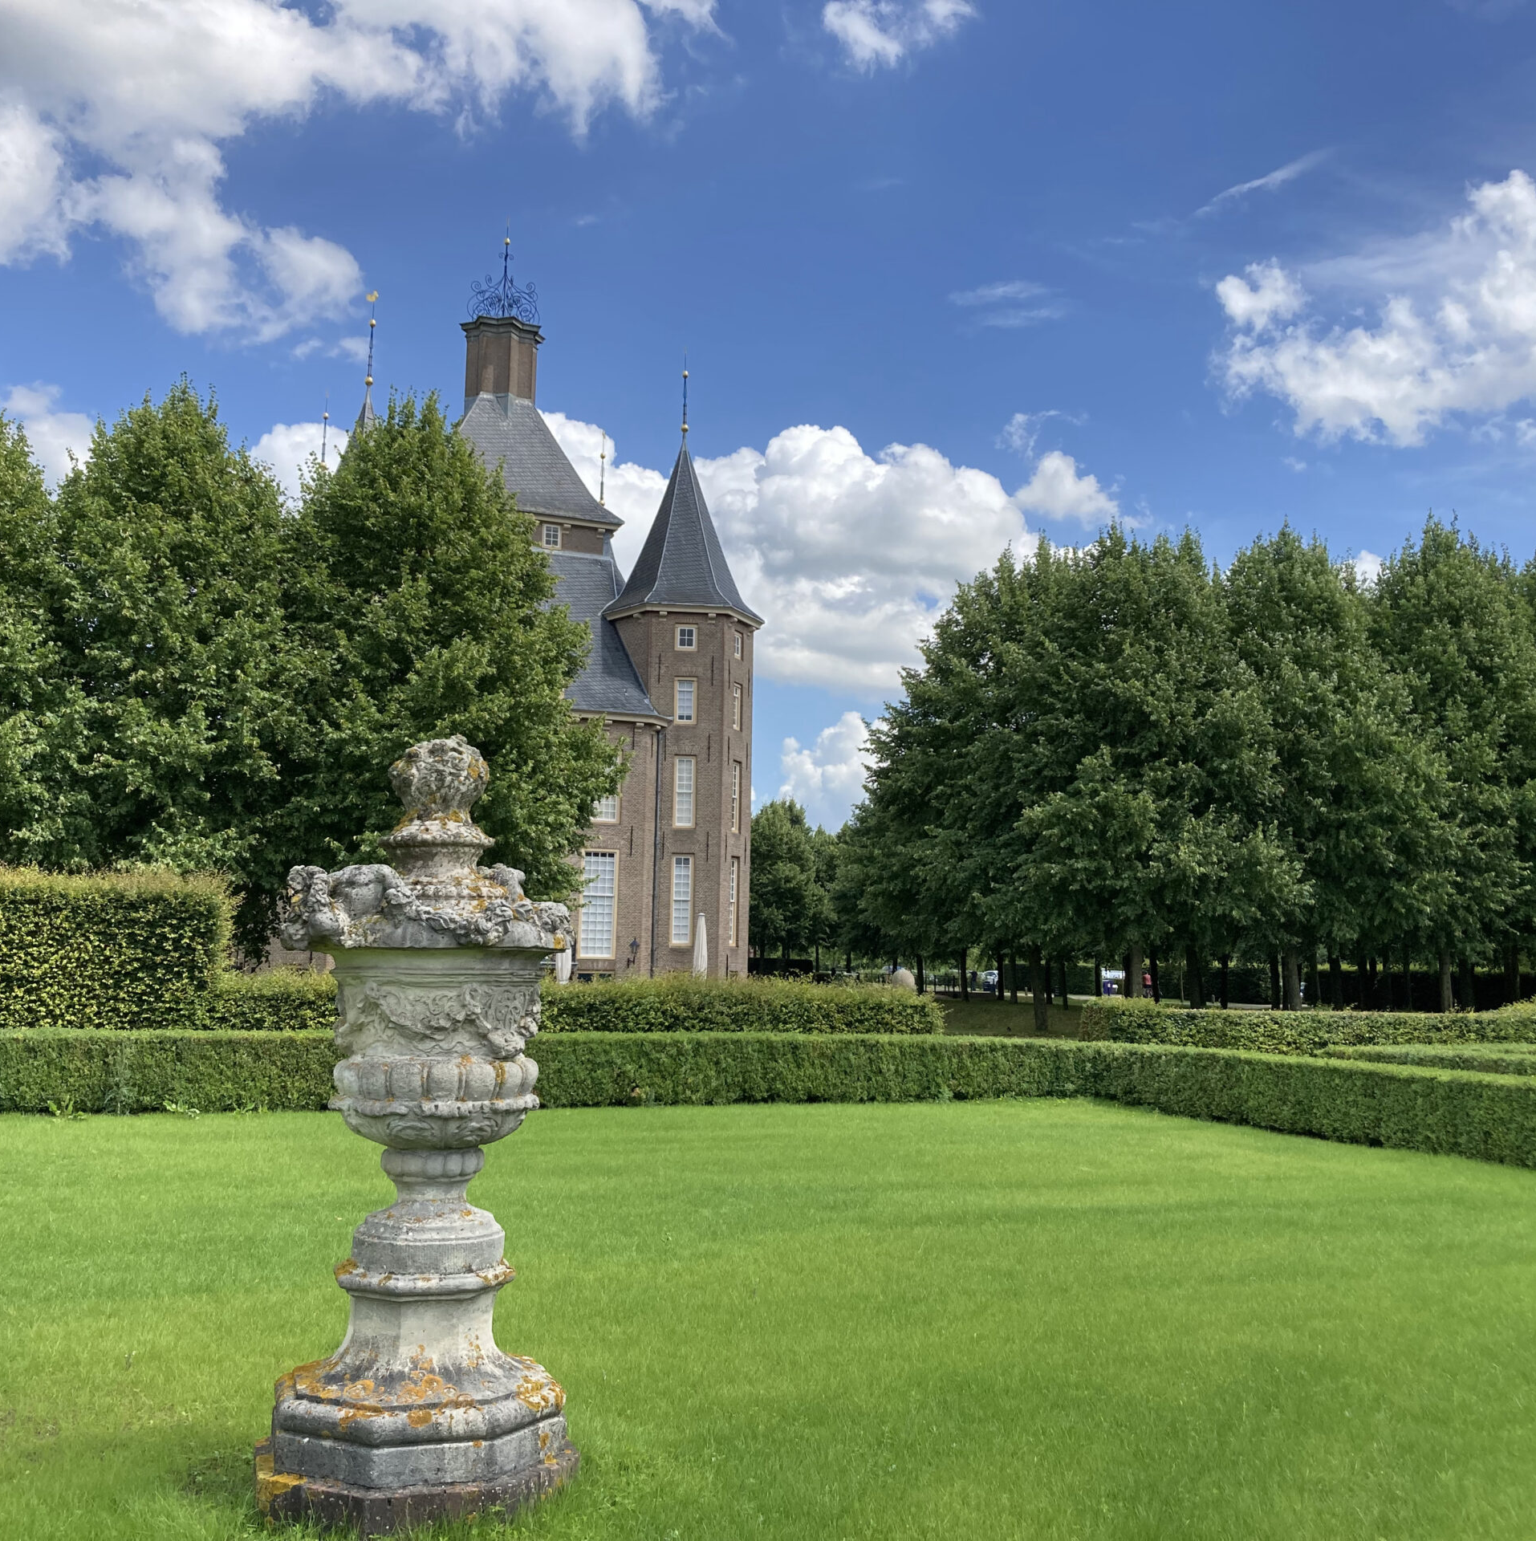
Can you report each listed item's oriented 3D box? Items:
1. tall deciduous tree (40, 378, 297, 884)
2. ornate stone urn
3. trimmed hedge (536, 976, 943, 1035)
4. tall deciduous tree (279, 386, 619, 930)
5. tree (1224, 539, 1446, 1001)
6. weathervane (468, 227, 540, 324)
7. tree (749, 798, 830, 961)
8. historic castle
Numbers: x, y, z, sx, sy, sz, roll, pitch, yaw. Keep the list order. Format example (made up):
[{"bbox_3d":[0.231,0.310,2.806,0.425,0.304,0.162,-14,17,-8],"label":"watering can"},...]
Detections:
[{"bbox_3d":[-12.340,-1.377,34.698,6.000,13.848,6.200,4,-7,-22],"label":"tall deciduous tree"},{"bbox_3d":[-1.060,1.031,5.215,0.928,2.280,0.928,4,-7,-22],"label":"ornate stone urn"},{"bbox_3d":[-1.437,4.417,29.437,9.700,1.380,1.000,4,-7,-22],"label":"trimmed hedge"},{"bbox_3d":[-7.266,-1.325,36.614,7.400,14.347,6.800,4,-7,-22],"label":"tall deciduous tree"},{"bbox_3d":[15.146,0.230,45.529,6.300,14.026,6.200,4,-7,-22],"label":"tree"},{"bbox_3d":[-11.604,-21.662,73.034,2.800,4.053,2.800,4,-7,-22],"label":"weathervane"},{"bbox_3d":[1.415,9.161,121.785,6.800,14.280,6.600,1,-7,0],"label":"tree"},{"bbox_3d":[-11.812,-5.582,71.083,18.460,30.974,17.451,4,-7,-22],"label":"historic castle"}]

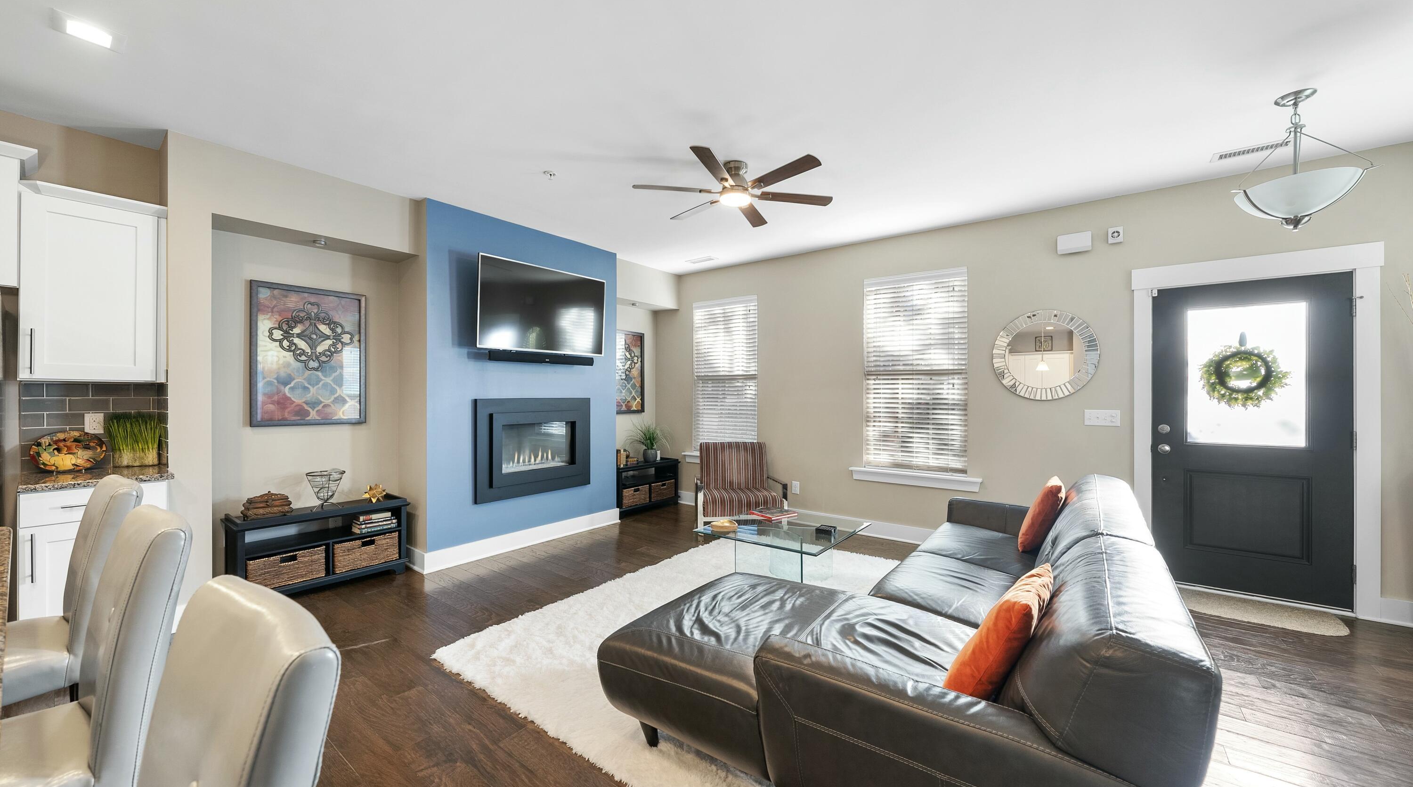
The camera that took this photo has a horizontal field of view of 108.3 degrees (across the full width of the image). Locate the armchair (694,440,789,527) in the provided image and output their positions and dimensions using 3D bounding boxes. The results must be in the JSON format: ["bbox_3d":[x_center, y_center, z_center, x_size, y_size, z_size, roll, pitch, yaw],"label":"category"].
[{"bbox_3d":[0.312,0.915,5.160,0.810,0.810,0.680,0,0,-12],"label":"armchair"}]

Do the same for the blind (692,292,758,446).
[{"bbox_3d":[0.208,-0.195,5.879,0.895,1.783,0.060,0,0,38],"label":"blind"}]

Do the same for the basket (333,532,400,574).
[{"bbox_3d":[-2.528,1.120,3.708,0.350,0.200,0.405,0,0,38],"label":"basket"}]

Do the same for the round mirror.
[{"bbox_3d":[2.580,-0.291,3.907,0.690,0.690,0.030,0,0,38],"label":"round mirror"}]

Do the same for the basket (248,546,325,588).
[{"bbox_3d":[-2.799,1.120,3.355,0.350,0.200,0.400,0,0,38],"label":"basket"}]

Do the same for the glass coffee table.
[{"bbox_3d":[0.549,1.125,3.565,0.900,0.390,0.900,0,0,38],"label":"glass coffee table"}]

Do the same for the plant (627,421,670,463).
[{"bbox_3d":[-0.658,0.590,6.029,0.500,0.510,0.500,0,0,0],"label":"plant"}]

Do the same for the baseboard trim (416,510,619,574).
[{"bbox_3d":[-1.463,1.235,4.465,0.030,0.143,1.880,0,0,38],"label":"baseboard trim"}]

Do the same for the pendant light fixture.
[{"bbox_3d":[2.856,-1.107,2.471,0.460,0.642,0.460,0,0,38],"label":"pendant light fixture"}]

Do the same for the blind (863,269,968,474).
[{"bbox_3d":[1.863,-0.186,4.605,0.892,1.782,0.060,0,0,38],"label":"blind"}]

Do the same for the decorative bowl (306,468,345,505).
[{"bbox_3d":[-2.707,0.690,3.631,0.235,0.290,0.235,0,0,38],"label":"decorative bowl"}]

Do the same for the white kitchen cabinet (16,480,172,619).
[{"bbox_3d":[-3.152,0.874,2.630,0.600,0.864,0.459,0,0,38],"label":"white kitchen cabinet"}]

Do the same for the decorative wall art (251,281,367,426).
[{"bbox_3d":[-2.773,-0.259,3.597,0.035,0.958,0.664,0,0,38],"label":"decorative wall art"}]

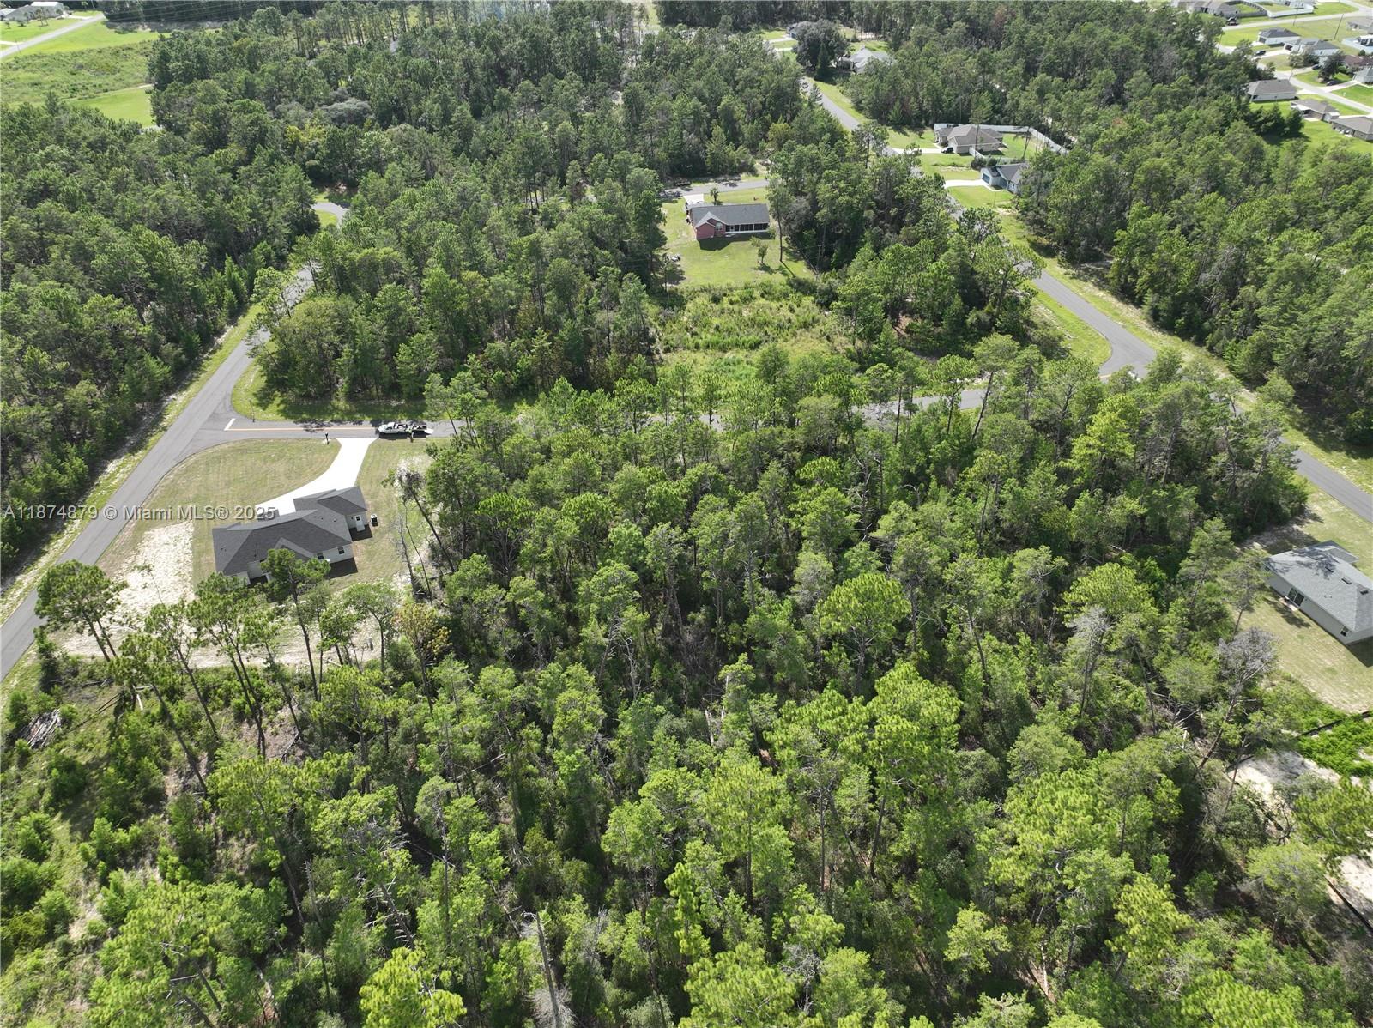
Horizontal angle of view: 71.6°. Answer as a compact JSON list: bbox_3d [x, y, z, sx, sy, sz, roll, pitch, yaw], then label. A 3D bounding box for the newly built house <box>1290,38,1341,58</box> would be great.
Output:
[{"bbox_3d":[299.370,-224.880,457.590,19.500,5.800,16.000,-6,37,-8],"label":"newly built house"}]

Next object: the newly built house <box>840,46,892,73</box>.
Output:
[{"bbox_3d":[84.040,-207.570,435.820,23.000,6.300,18.500,-6,37,-7],"label":"newly built house"}]

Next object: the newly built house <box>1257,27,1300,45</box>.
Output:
[{"bbox_3d":[297.710,-242.070,480.840,19.500,5.800,14.500,-6,37,-8],"label":"newly built house"}]

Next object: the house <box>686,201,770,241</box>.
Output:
[{"bbox_3d":[12.340,-84.640,270.780,22.200,5.800,17.900,-5,37,-6],"label":"house"}]

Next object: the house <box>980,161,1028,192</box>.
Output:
[{"bbox_3d":[104.390,-106.130,299.040,18.500,5.700,17.200,-6,37,-7],"label":"house"}]

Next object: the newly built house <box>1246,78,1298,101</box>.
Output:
[{"bbox_3d":[235.180,-173.260,388.270,21.000,6.000,15.200,-8,37,-10],"label":"newly built house"}]

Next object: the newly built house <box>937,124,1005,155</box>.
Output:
[{"bbox_3d":[100.440,-132.660,334.500,21.700,6.200,19.000,-6,37,-8],"label":"newly built house"}]

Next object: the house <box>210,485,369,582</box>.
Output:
[{"bbox_3d":[-63.640,2.440,153.820,23.900,5.800,17.200,-15,39,-18],"label":"house"}]

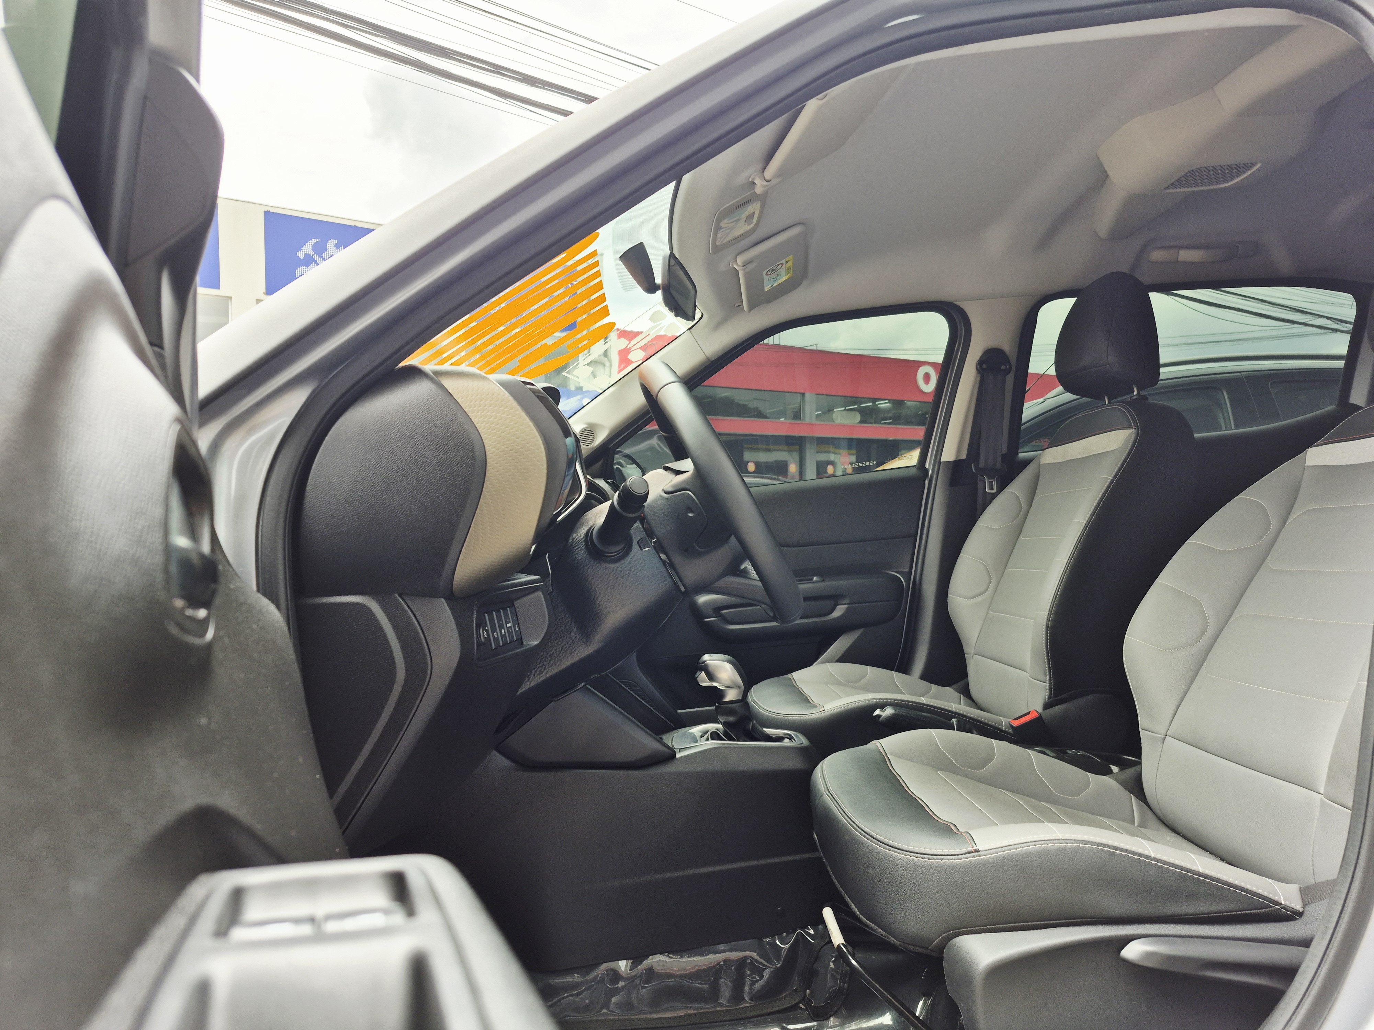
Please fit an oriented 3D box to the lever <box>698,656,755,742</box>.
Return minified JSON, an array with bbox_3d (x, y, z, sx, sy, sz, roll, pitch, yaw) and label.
[{"bbox_3d":[0.060,0.282,1.410,0.085,0.128,0.050,-1,1,-3],"label":"lever"}]

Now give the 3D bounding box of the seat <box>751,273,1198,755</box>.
[{"bbox_3d":[0.508,0.033,1.810,0.770,1.000,0.510,-1,1,-3],"label":"seat"}]

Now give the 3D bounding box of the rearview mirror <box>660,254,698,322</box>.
[{"bbox_3d":[-0.013,-0.354,1.420,0.032,0.058,0.230,3,2,9],"label":"rearview mirror"}]

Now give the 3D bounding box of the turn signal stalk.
[{"bbox_3d":[-0.067,0.002,0.943,0.032,0.032,0.135,-1,-23,-17],"label":"turn signal stalk"}]

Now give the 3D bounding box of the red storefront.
[{"bbox_3d":[4.795,-2.081,27.061,17.500,4.800,3.000,-2,2,-34],"label":"red storefront"}]

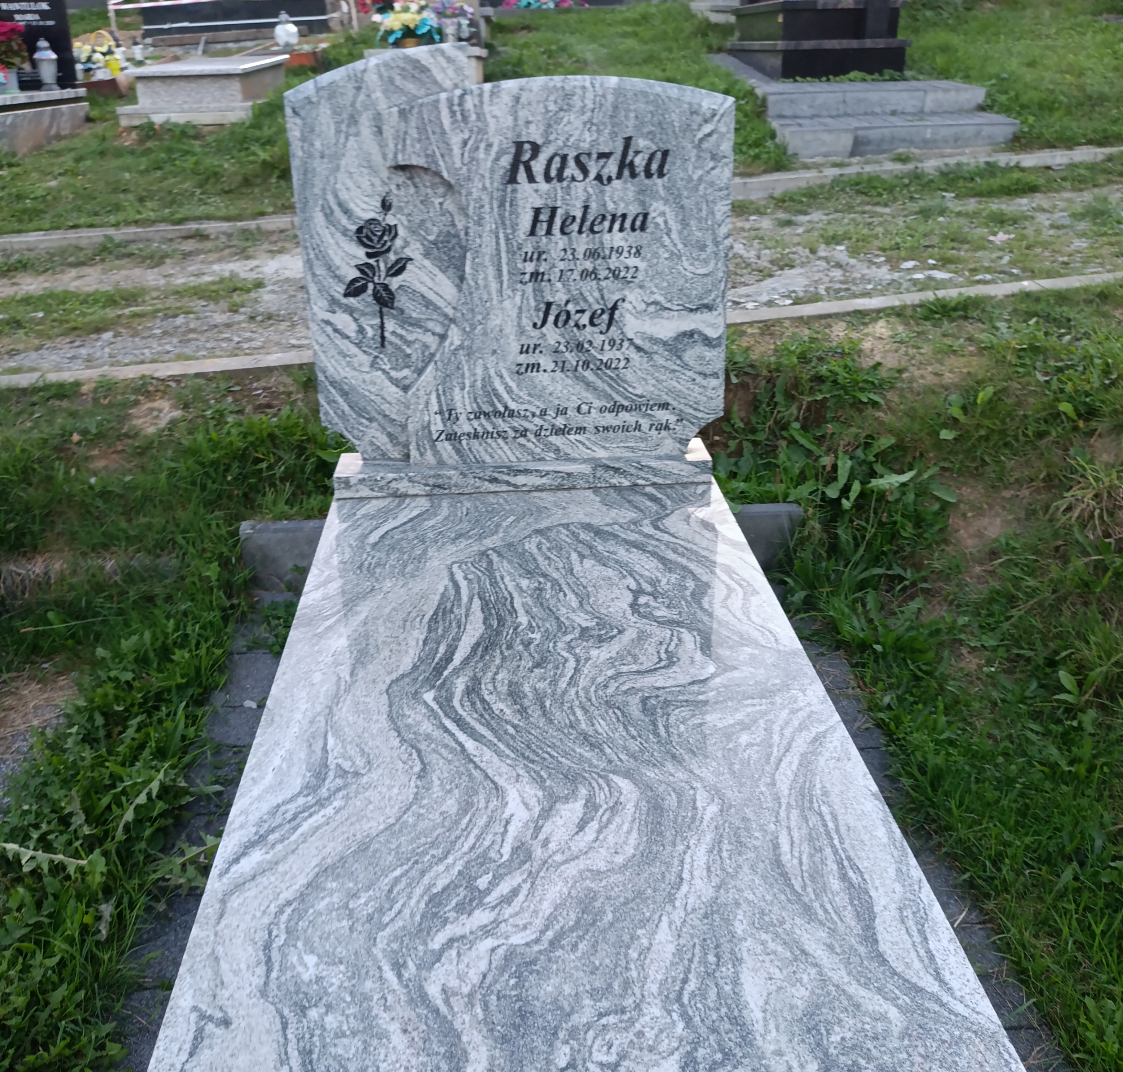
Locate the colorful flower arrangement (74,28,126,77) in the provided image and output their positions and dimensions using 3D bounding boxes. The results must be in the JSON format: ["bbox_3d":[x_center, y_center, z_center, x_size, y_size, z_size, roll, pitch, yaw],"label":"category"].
[{"bbox_3d":[-3.815,-4.015,8.966,0.390,0.360,0.310,-1,25,-3],"label":"colorful flower arrangement"}]

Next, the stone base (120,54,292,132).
[{"bbox_3d":[-2.877,-3.720,8.959,1.000,0.500,1.900,-1,25,-3],"label":"stone base"}]

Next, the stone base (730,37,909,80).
[{"bbox_3d":[1.949,-3.737,8.494,0.950,0.255,1.750,-2,24,-3],"label":"stone base"}]

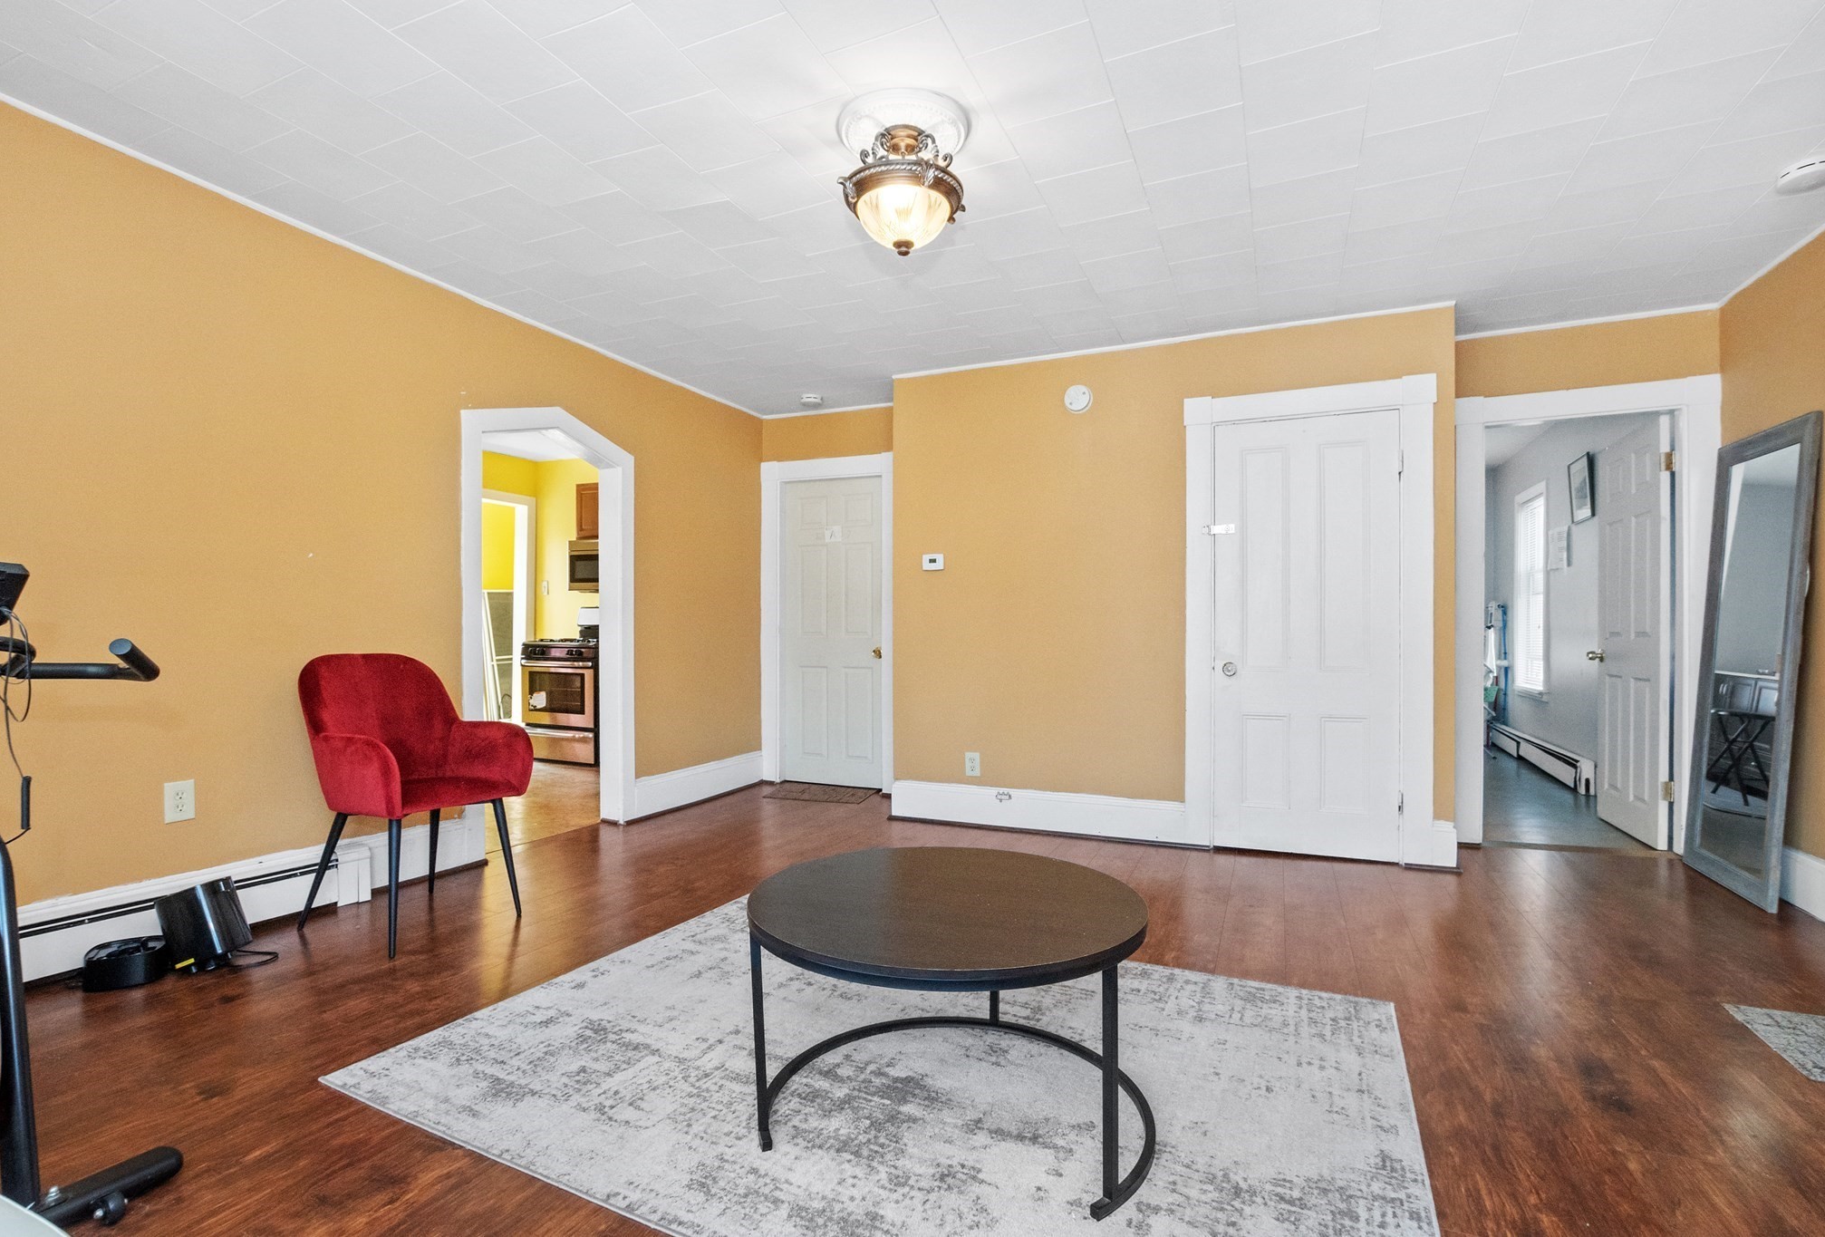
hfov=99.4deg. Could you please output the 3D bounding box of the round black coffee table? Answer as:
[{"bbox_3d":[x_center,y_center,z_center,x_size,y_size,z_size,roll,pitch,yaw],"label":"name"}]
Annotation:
[{"bbox_3d":[0.075,0.845,1.690,0.830,0.480,0.770,0,0,0],"label":"round black coffee table"}]

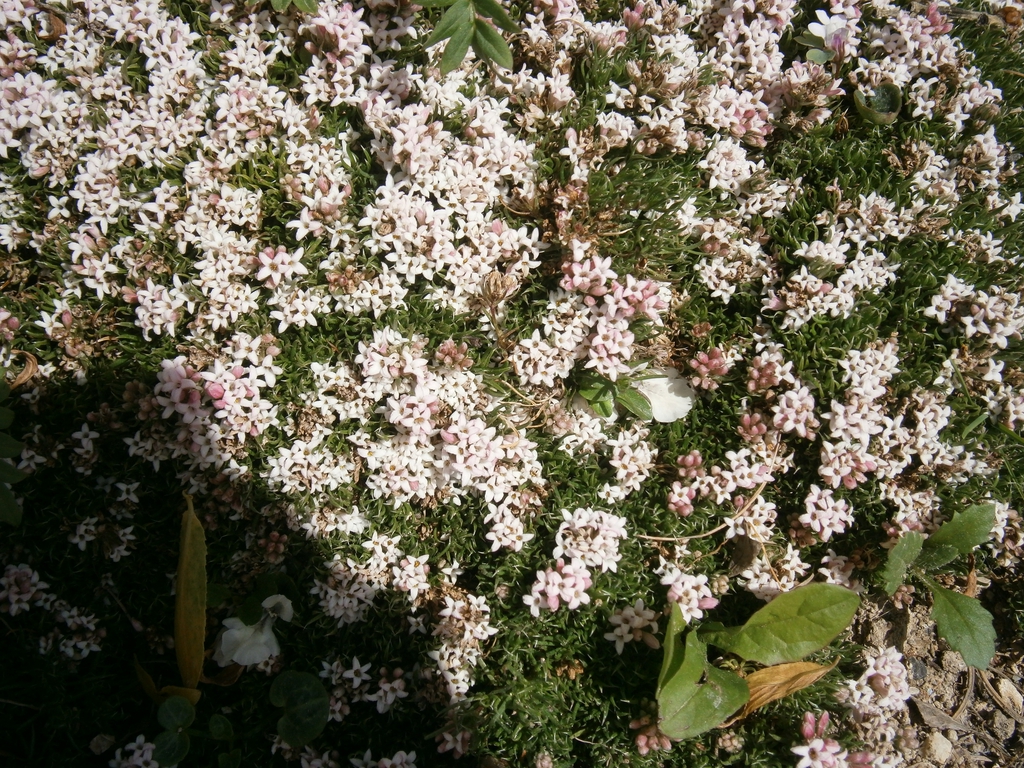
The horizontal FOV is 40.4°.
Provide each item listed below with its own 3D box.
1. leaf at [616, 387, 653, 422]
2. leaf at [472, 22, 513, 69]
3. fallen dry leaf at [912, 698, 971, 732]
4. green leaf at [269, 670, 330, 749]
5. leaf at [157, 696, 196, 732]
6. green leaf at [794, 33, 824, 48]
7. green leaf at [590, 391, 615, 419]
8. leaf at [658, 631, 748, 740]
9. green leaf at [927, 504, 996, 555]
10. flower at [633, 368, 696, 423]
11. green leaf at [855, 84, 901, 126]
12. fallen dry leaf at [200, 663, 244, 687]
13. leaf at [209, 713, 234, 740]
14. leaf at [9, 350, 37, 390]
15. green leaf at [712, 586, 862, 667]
[{"bbox_3d":[0.032,0.005,0.366,0.012,0.003,0.005,41,71,17],"label":"leaf"},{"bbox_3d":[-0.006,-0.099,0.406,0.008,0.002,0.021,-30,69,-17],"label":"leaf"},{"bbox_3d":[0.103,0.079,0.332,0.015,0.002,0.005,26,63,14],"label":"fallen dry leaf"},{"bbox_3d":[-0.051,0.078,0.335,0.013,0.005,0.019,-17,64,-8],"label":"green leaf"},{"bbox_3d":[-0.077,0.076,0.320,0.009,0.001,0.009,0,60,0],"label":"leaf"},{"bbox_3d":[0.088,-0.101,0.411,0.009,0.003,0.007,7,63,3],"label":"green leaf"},{"bbox_3d":[0.024,0.006,0.367,0.005,0.003,0.008,-32,69,-14],"label":"green leaf"},{"bbox_3d":[0.043,0.072,0.331,0.020,0.010,0.026,3,65,1],"label":"leaf"},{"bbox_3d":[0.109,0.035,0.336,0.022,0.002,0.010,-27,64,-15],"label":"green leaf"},{"bbox_3d":[0.040,0.003,0.366,0.017,0.006,0.015,23,67,10],"label":"flower"},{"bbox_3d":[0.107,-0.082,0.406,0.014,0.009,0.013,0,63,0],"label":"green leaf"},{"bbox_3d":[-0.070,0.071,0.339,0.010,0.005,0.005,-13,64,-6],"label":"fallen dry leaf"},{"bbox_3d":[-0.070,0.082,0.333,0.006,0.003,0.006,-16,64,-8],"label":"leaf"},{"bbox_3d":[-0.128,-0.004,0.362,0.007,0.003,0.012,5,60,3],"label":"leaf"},{"bbox_3d":[0.066,0.056,0.337,0.040,0.009,0.015,-14,66,-6],"label":"green leaf"}]

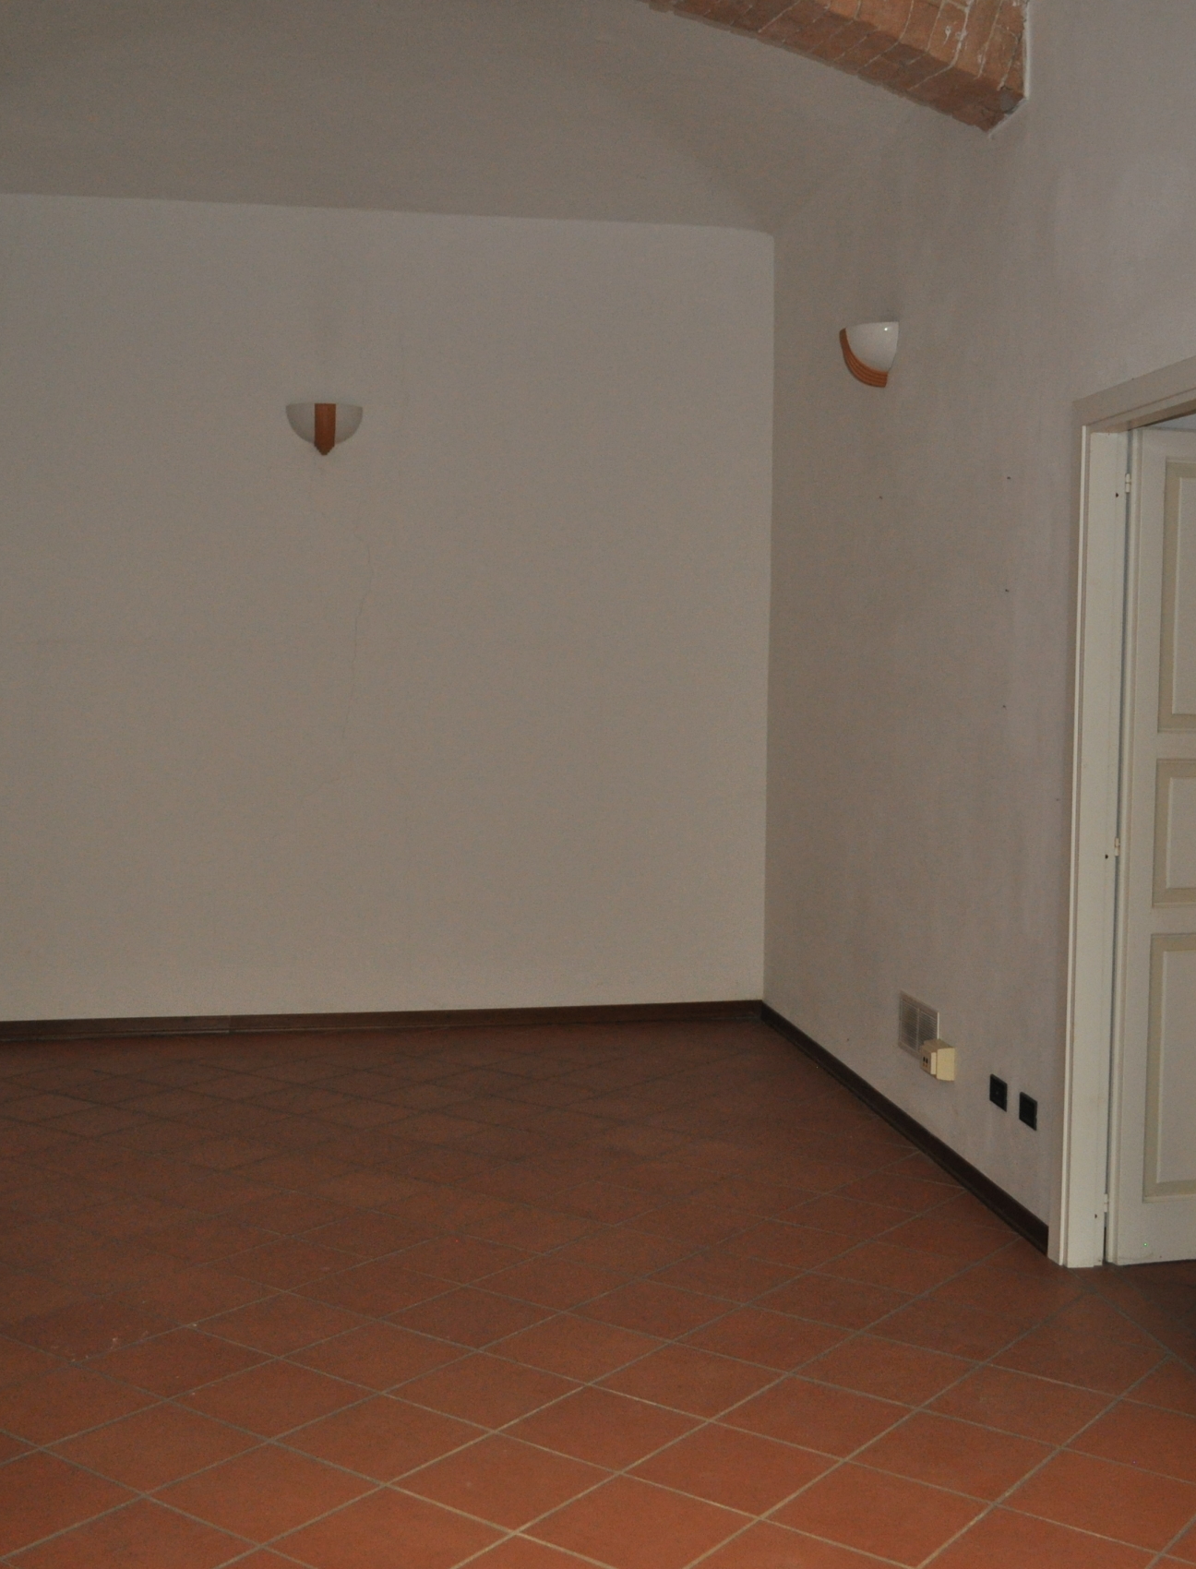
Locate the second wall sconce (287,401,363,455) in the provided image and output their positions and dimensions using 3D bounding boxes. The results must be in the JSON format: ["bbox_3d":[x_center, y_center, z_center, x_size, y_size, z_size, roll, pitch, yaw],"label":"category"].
[{"bbox_3d":[-1.123,-1.452,7.244,0.308,0.197,0.152,0,3,-11],"label":"second wall sconce"}]

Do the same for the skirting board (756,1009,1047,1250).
[{"bbox_3d":[0.952,1.096,6.204,0.015,0.077,3.248,0,3,-8],"label":"skirting board"}]

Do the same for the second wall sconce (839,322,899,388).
[{"bbox_3d":[0.913,-1.446,6.030,0.152,0.197,0.308,0,3,-8],"label":"second wall sconce"}]

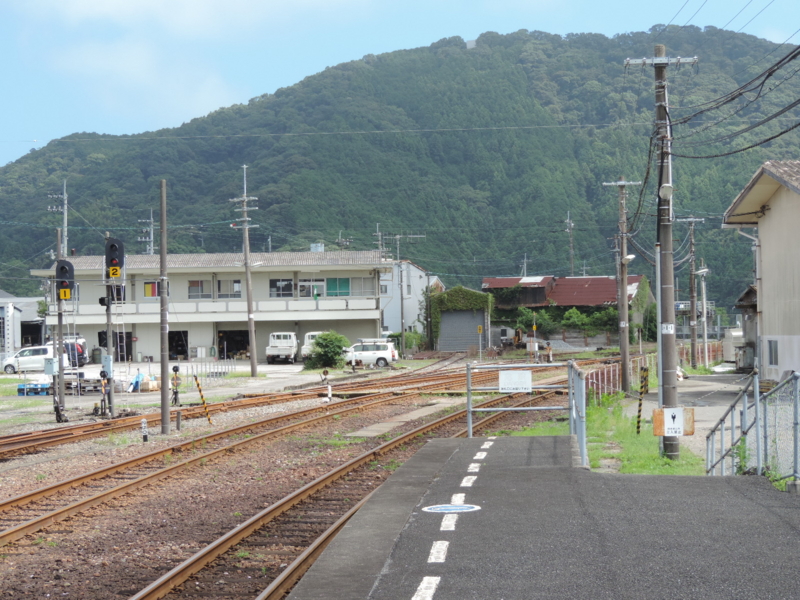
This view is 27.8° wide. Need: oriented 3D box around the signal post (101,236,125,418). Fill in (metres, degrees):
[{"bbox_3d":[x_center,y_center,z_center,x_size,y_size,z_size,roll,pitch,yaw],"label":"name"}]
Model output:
[{"bbox_3d":[-8.175,0.739,46.000,0.680,5.250,0.600,-1,-1,0],"label":"signal post"}]

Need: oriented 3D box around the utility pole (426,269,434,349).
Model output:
[{"bbox_3d":[2.527,1.009,139.051,0.400,6.835,0.300,-1,-1,0],"label":"utility pole"}]

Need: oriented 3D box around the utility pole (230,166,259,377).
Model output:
[{"bbox_3d":[-7.556,-1.439,81.078,1.420,10.579,0.400,-2,-1,-6],"label":"utility pole"}]

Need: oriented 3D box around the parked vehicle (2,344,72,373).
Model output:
[{"bbox_3d":[-21.651,3.530,96.300,3.900,1.580,1.680,-1,-1,-8],"label":"parked vehicle"}]

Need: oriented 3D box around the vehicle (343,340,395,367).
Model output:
[{"bbox_3d":[-2.233,3.242,97.012,4.200,1.600,1.690,-1,-1,9],"label":"vehicle"}]

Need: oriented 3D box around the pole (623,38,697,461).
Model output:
[{"bbox_3d":[4.844,-0.868,29.456,1.340,7.572,0.420,-2,-1,6],"label":"pole"}]

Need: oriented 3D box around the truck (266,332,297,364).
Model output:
[{"bbox_3d":[-7.453,3.067,102.000,1.680,1.920,4.200,-1,-1,0],"label":"truck"}]

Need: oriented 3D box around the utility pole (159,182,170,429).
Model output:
[{"bbox_3d":[-5.702,0.182,39.200,0.210,6.150,0.210,-1,-1,0],"label":"utility pole"}]

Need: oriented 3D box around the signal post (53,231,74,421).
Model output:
[{"bbox_3d":[-10.312,0.627,49.500,0.650,5.600,0.600,-1,-1,0],"label":"signal post"}]

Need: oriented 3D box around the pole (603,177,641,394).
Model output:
[{"bbox_3d":[8.627,-0.616,62.300,1.500,8.350,0.450,-1,-1,0],"label":"pole"}]

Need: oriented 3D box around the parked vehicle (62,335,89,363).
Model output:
[{"bbox_3d":[-21.363,3.415,106.500,1.700,1.840,4.100,-1,-1,-9],"label":"parked vehicle"}]

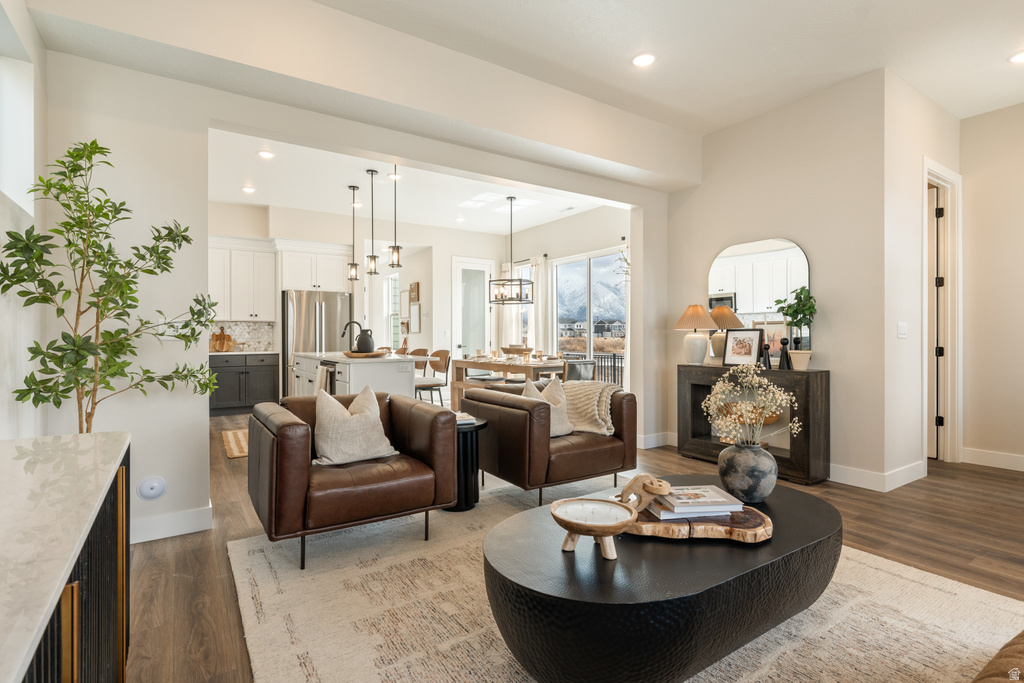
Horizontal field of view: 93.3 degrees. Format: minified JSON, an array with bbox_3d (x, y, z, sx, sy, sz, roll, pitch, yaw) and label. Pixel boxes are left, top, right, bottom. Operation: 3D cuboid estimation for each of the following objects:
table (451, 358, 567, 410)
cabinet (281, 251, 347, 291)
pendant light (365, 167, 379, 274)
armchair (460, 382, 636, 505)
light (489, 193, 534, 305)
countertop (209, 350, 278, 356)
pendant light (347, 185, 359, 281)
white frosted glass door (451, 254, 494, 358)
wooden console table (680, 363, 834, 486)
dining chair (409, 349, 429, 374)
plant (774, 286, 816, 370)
[{"bbox_3d":[0.083,0.693,6.773,0.960,0.775,2.160,0,0,-32],"label":"table"},{"bbox_3d":[-3.180,-1.080,7.700,0.930,0.620,0.580,0,0,-34],"label":"cabinet"},{"bbox_3d":[-1.644,-1.390,5.700,0.135,1.220,0.135,0,0,-34],"label":"pendant light"},{"bbox_3d":[0.240,0.696,3.451,0.910,0.740,0.860,0,0,-33],"label":"armchair"},{"bbox_3d":[-0.010,-1.245,6.620,0.600,1.450,0.600,0,0,0],"label":"light"},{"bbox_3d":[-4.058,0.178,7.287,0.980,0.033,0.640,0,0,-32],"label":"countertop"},{"bbox_3d":[-2.044,-1.390,6.250,0.135,1.210,0.135,0,0,-34],"label":"pendant light"},{"bbox_3d":[-0.690,-0.210,8.700,0.880,2.560,0.150,0,0,-34],"label":"white frosted glass door"},{"bbox_3d":[2.032,0.655,4.212,0.300,0.849,1.200,0,0,-32],"label":"wooden console table"},{"bbox_3d":[-1.272,0.595,5.620,0.520,0.970,0.490,0,0,-32],"label":"dining chair"},{"bbox_3d":[2.197,-0.101,3.749,0.270,0.645,0.280,0,0,-34],"label":"plant"}]

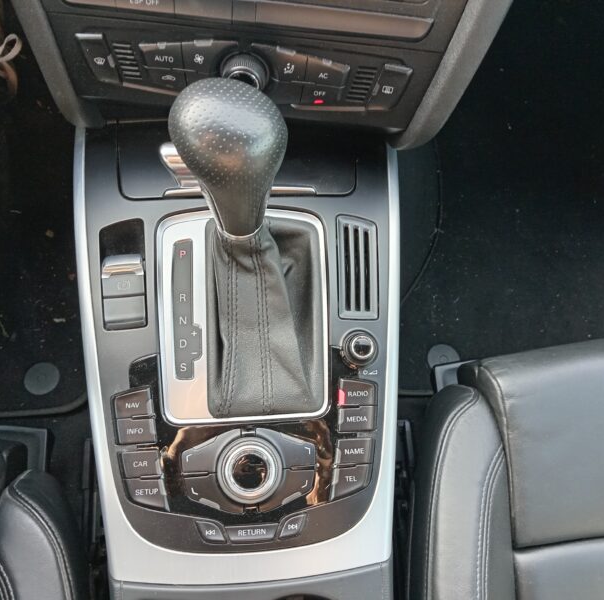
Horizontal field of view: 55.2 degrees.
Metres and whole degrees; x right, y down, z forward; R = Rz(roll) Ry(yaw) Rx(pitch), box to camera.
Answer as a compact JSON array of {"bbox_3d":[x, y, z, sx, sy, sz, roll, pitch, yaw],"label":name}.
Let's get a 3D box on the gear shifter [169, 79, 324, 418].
[{"bbox_3d":[-0.025,-0.018,0.351,0.093,0.155,0.188,-2,85,-6],"label":"gear shifter"}]

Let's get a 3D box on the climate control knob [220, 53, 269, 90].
[{"bbox_3d":[-0.037,-0.141,0.374,0.033,0.033,0.017,5,53,-4],"label":"climate control knob"}]

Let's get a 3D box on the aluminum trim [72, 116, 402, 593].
[{"bbox_3d":[-0.042,0.044,0.433,0.227,0.046,0.328,-2,93,-6],"label":"aluminum trim"}]

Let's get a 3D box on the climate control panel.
[{"bbox_3d":[-0.038,-0.147,0.377,0.214,0.047,0.022,5,53,-4],"label":"climate control panel"}]

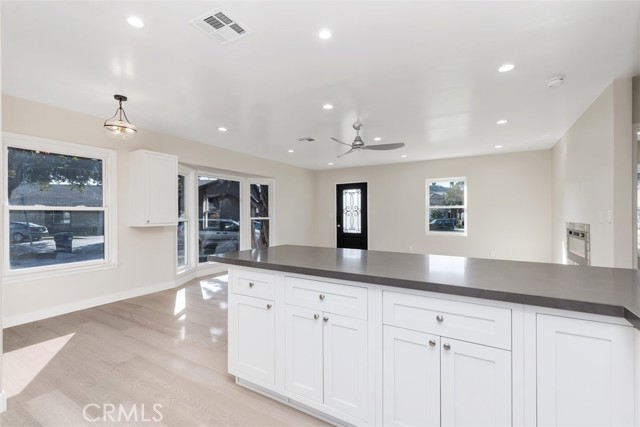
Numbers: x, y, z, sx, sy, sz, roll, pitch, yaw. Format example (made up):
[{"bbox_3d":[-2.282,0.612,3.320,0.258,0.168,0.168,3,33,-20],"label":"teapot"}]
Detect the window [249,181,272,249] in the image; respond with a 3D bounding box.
[{"bbox_3d":[-1.378,0.106,6.603,0.582,1.744,0.081,0,0,-32],"label":"window"}]

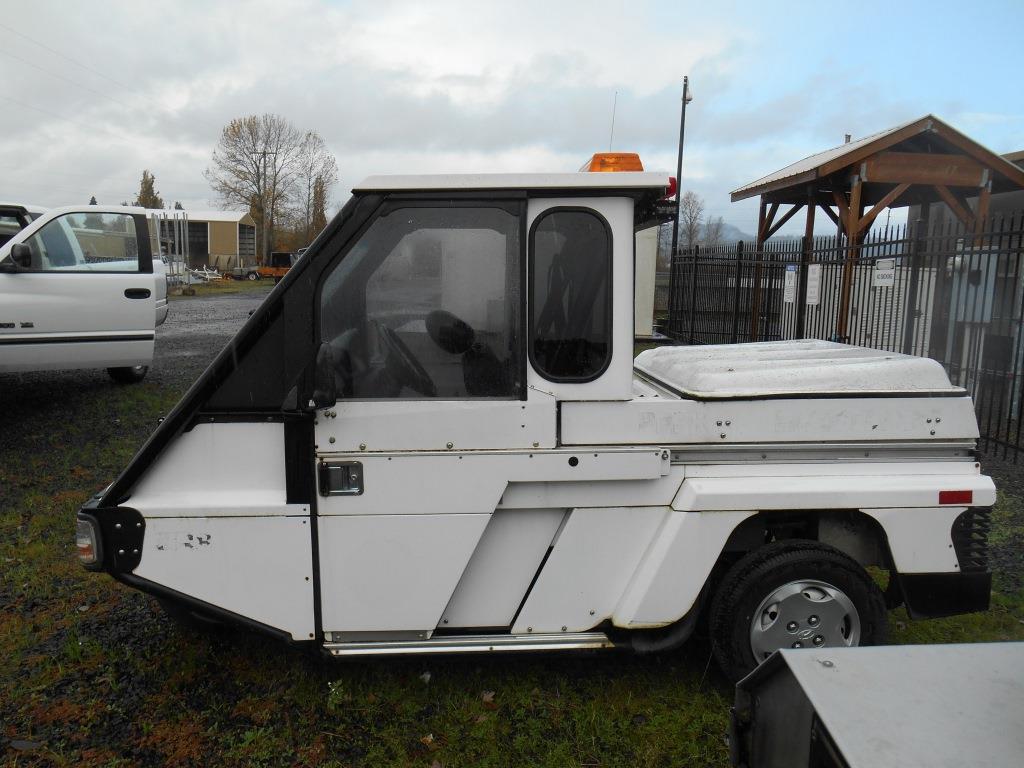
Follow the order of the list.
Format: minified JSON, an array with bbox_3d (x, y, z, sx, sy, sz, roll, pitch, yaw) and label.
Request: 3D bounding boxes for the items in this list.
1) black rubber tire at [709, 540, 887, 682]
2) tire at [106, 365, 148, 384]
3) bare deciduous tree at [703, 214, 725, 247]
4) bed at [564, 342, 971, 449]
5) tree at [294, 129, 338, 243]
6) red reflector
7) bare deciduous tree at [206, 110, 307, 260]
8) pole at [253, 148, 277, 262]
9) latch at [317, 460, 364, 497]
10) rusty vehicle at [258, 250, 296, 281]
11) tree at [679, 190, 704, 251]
[{"bbox_3d":[0.971,0.816,2.624,0.562,0.562,0.175,-1,8,-1],"label":"black rubber tire"},{"bbox_3d":[-4.350,-0.377,8.747,0.250,0.750,0.750,1,8,-10],"label":"tire"},{"bbox_3d":[23.934,-15.510,91.353,2.700,9.070,2.600,4,8,14],"label":"bare deciduous tree"},{"bbox_3d":[0.845,-0.017,3.112,1.385,0.275,1.170,-1,8,-1],"label":"bed"},{"bbox_3d":[-21.571,-19.677,84.859,5.000,16.000,5.000,0,8,-14],"label":"tree"},{"bbox_3d":[1.424,0.364,2.473,0.107,0.044,0.008,-1,8,-1],"label":"red reflector"},{"bbox_3d":[-27.608,-20.138,82.782,10.600,17.080,10.300,-1,9,-18],"label":"bare deciduous tree"},{"bbox_3d":[-23.828,-16.250,74.136,2.300,12.120,0.350,-1,9,-18],"label":"pole"},{"bbox_3d":[-0.565,0.313,2.548,0.150,0.116,0.035,-1,8,-1],"label":"latch"},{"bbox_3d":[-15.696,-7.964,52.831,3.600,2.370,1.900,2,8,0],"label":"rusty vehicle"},{"bbox_3d":[20.756,-16.538,89.179,3.100,11.510,3.000,4,8,12],"label":"tree"}]

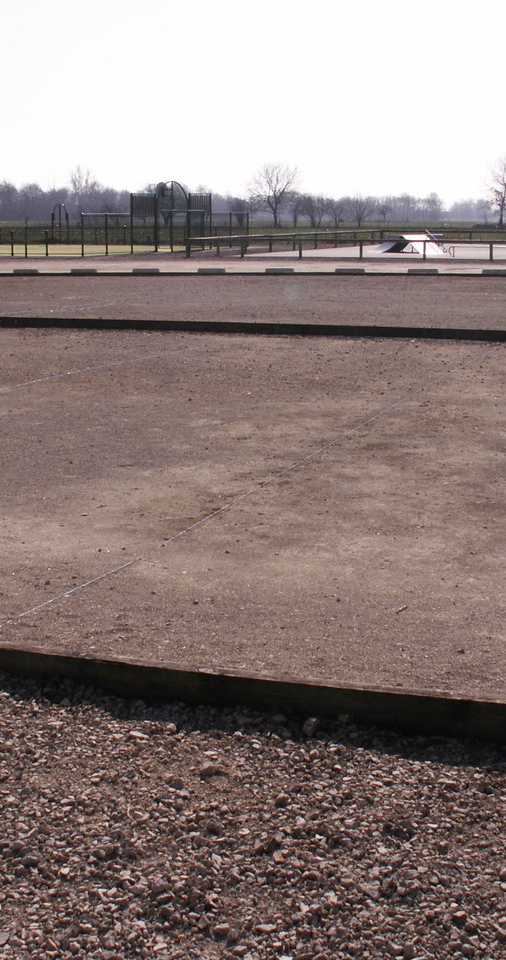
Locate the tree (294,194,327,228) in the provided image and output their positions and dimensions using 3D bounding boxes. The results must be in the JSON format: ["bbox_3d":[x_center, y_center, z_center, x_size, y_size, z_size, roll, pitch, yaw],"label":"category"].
[{"bbox_3d":[8.761,-41.783,200.689,4.813,5.465,4.813,0,11,0],"label":"tree"}]

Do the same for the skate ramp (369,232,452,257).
[{"bbox_3d":[7.640,-11.512,62.959,3.900,1.060,2.600,2,12,10],"label":"skate ramp"}]

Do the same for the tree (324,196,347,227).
[{"bbox_3d":[12.795,-41.598,200.722,3.610,4.632,3.610,0,11,0],"label":"tree"}]

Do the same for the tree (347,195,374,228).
[{"bbox_3d":[16.672,-41.633,200.710,3.911,5.162,3.911,0,11,0],"label":"tree"}]

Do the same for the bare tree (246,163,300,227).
[{"bbox_3d":[3.172,-44.069,200.232,7.803,9.822,7.803,0,11,0],"label":"bare tree"}]

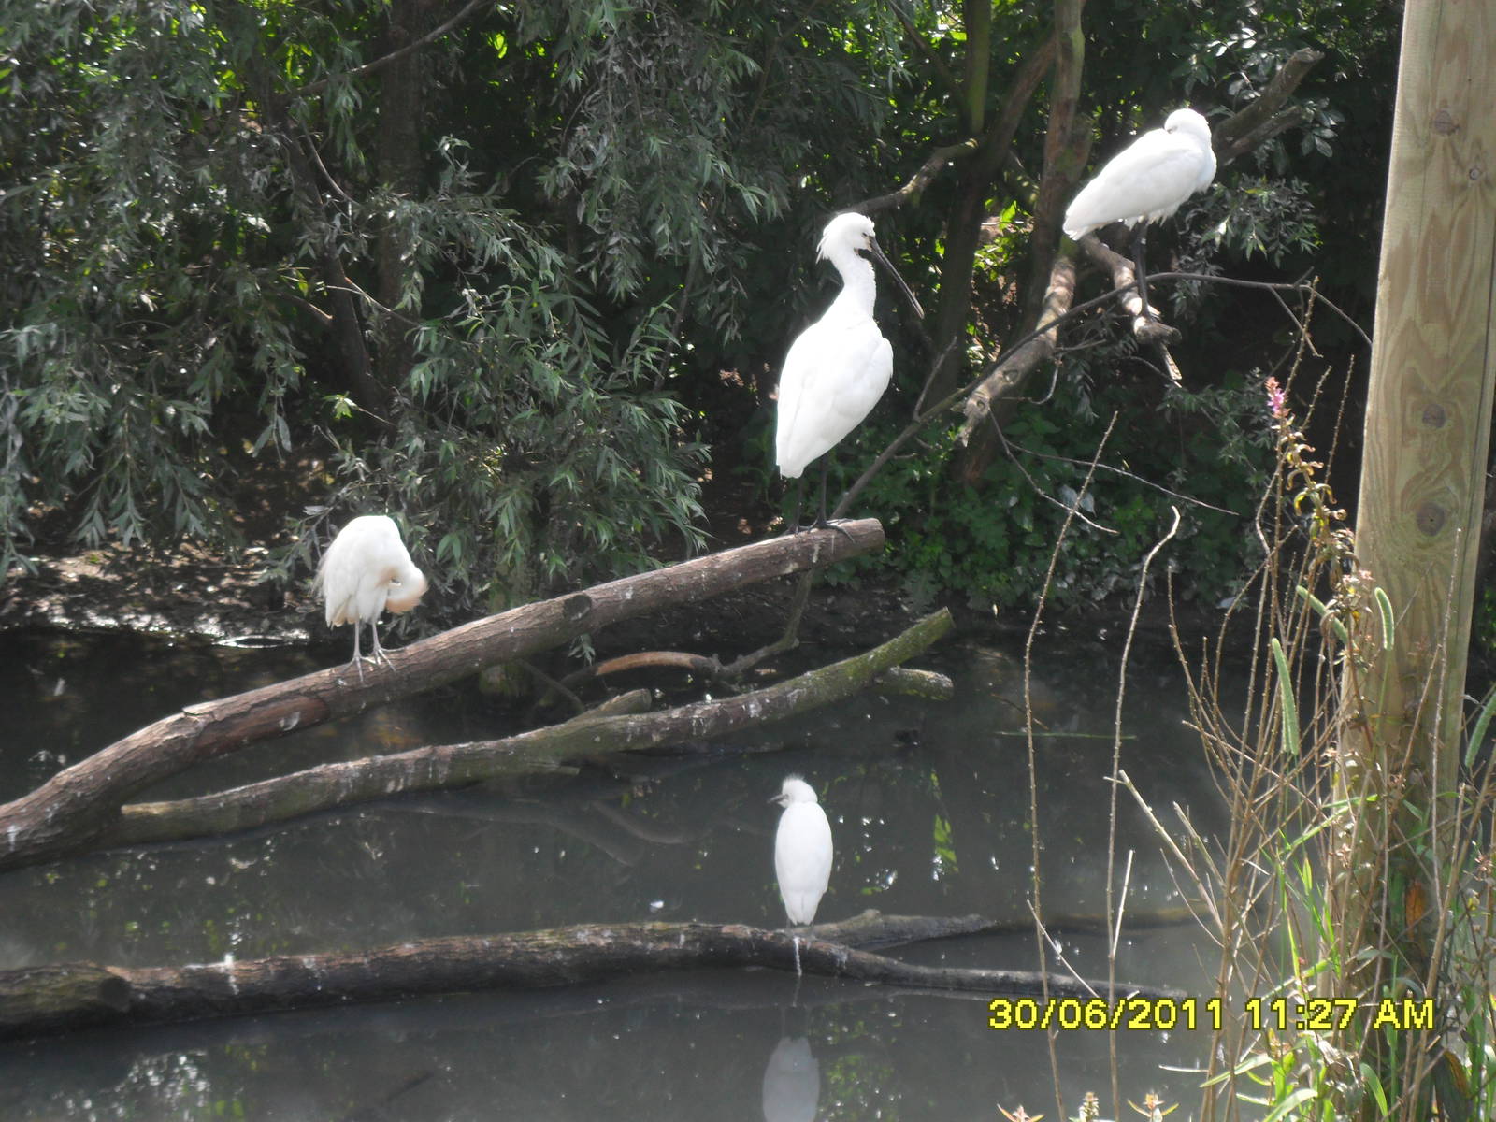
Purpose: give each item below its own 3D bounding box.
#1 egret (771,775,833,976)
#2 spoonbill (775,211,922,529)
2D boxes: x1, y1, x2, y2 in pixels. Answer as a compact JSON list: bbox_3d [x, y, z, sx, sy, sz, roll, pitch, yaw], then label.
[{"bbox_3d":[0.101,0.572,6.050,0.125,0.325,0.200,2,13,-2],"label":"egret"},{"bbox_3d":[0.222,-0.431,7.100,0.380,0.700,0.220,-10,18,-42],"label":"spoonbill"}]

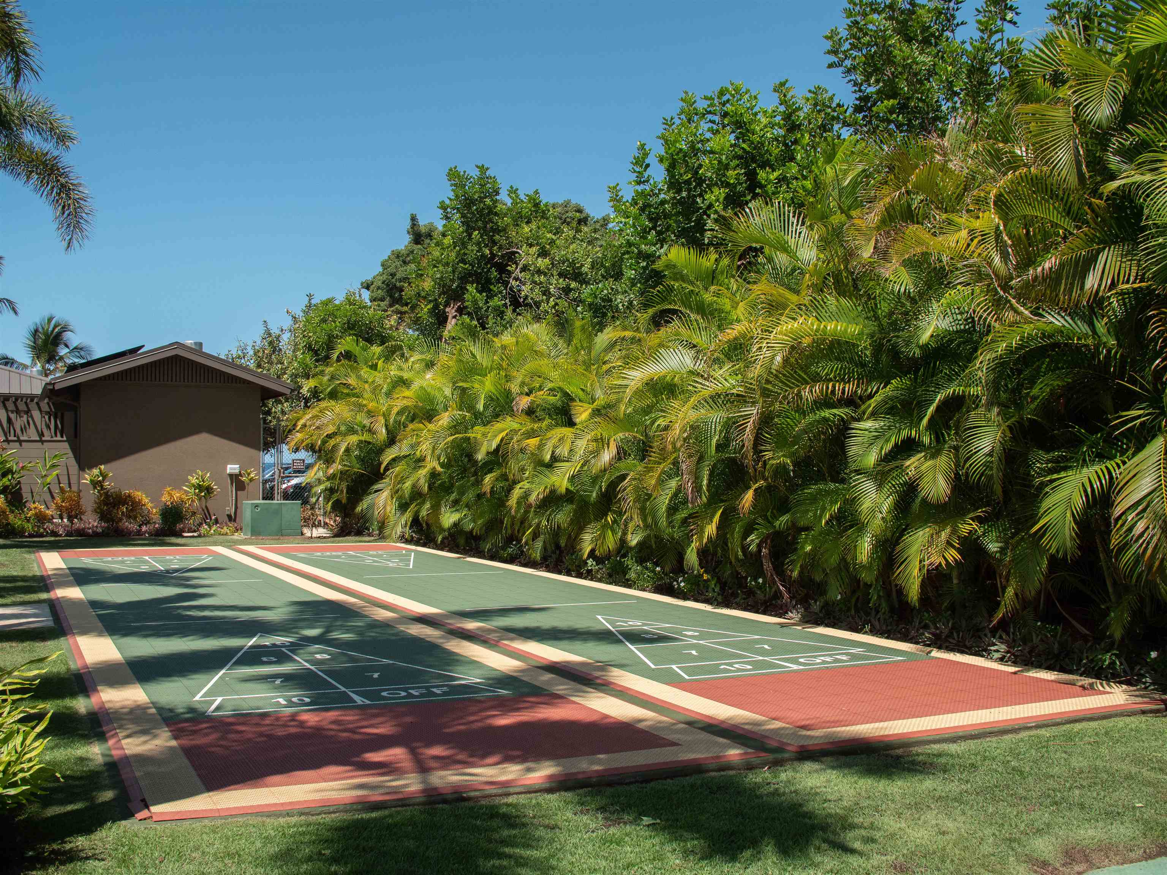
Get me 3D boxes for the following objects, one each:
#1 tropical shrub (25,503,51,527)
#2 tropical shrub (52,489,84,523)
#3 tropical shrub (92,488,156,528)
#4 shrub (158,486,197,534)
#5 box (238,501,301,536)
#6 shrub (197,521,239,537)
[{"bbox_3d":[-11.142,1.631,24.813,0.494,0.521,0.500,1,-1,-26],"label":"tropical shrub"},{"bbox_3d":[-10.559,1.487,24.895,0.598,0.822,0.620,1,-1,-26],"label":"tropical shrub"},{"bbox_3d":[-9.484,1.500,25.042,1.166,0.817,0.950,1,-1,-26],"label":"tropical shrub"},{"bbox_3d":[-8.056,1.443,24.120,0.706,0.910,0.720,1,-1,-26],"label":"shrub"},{"bbox_3d":[-6.082,1.581,23.714,0.965,0.645,0.830,1,-1,-26],"label":"box"},{"bbox_3d":[-7.126,1.760,23.693,0.801,0.270,0.600,1,-1,-26],"label":"shrub"}]

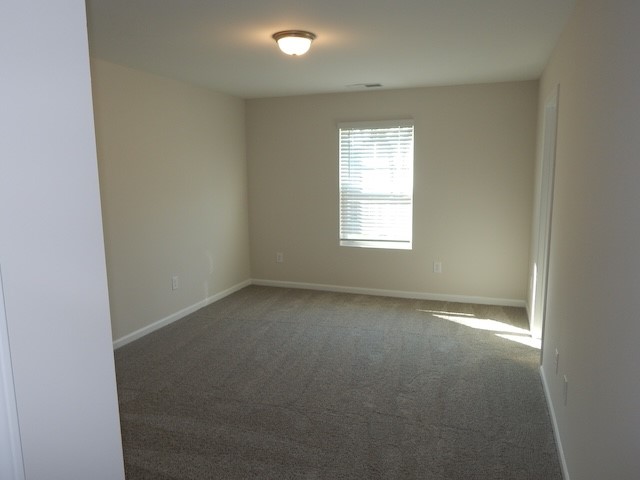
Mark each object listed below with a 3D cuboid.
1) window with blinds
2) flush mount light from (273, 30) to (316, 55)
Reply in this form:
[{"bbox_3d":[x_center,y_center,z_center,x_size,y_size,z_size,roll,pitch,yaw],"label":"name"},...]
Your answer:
[{"bbox_3d":[0.667,-0.642,5.533,0.905,1.485,0.090,3,9,20],"label":"window with blinds"},{"bbox_3d":[-0.173,-1.345,3.209,0.307,0.122,0.307,-1,9,0],"label":"flush mount light"}]

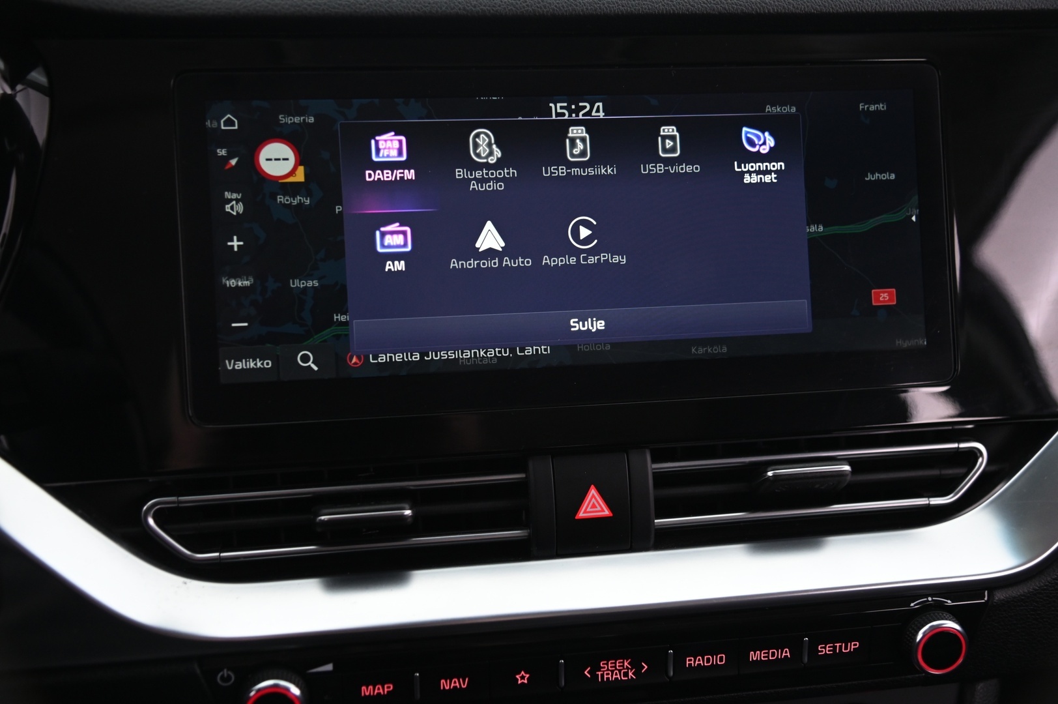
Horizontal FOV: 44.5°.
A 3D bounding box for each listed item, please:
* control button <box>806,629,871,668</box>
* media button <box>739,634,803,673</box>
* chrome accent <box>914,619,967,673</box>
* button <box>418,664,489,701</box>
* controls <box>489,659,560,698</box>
[{"bbox_3d":[0.103,0.098,0.435,0.022,0.013,0.005,-3,14,-10],"label":"control button"},{"bbox_3d":[0.080,0.100,0.431,0.023,0.013,0.005,-3,14,-10],"label":"media button"},{"bbox_3d":[0.137,0.098,0.430,0.020,0.020,0.004,-3,14,-10],"label":"chrome accent"},{"bbox_3d":[-0.024,0.105,0.413,0.023,0.012,0.005,-3,14,-10],"label":"button"},{"bbox_3d":[-0.002,0.104,0.417,0.023,0.012,0.005,-3,14,-10],"label":"controls"}]

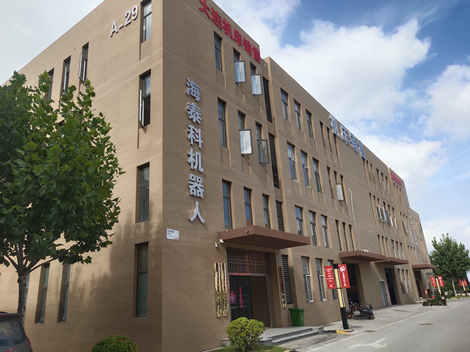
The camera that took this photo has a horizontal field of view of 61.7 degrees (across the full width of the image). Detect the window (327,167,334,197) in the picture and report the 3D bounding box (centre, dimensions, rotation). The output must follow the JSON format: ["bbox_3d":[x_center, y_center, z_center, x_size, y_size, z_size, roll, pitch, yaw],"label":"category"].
[{"bbox_3d":[8.382,0.657,34.689,0.150,2.856,0.818,-16,-22,31],"label":"window"}]

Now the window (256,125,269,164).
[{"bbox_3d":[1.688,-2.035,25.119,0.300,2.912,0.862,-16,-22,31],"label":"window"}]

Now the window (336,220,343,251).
[{"bbox_3d":[8.731,5.040,33.233,0.150,2.554,0.762,-16,-22,31],"label":"window"}]

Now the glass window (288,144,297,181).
[{"bbox_3d":[4.223,-1.048,28.874,0.120,2.783,1.207,-16,-22,32],"label":"glass window"}]

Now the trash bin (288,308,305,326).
[{"bbox_3d":[3.584,8.216,22.890,0.700,1.000,0.580,-16,-22,32],"label":"trash bin"}]

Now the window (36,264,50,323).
[{"bbox_3d":[-9.844,6.059,20.325,0.736,2.898,0.120,-16,-22,32],"label":"window"}]

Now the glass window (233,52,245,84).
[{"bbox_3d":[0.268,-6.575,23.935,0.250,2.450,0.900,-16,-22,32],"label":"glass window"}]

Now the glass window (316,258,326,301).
[{"bbox_3d":[6.100,7.384,27.993,0.150,2.912,1.266,-16,-22,31],"label":"glass window"}]

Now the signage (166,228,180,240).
[{"bbox_3d":[-2.459,2.365,15.821,0.050,0.400,0.690,-16,-22,32],"label":"signage"}]

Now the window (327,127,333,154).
[{"bbox_3d":[8.981,-3.337,37.463,0.150,2.576,0.806,-16,-22,31],"label":"window"}]

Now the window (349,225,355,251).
[{"bbox_3d":[10.640,5.779,35.904,0.150,2.554,0.818,-16,-22,31],"label":"window"}]

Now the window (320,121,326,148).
[{"bbox_3d":[7.682,-3.543,34.370,0.180,2.400,0.800,-16,-22,32],"label":"window"}]

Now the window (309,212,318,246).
[{"bbox_3d":[5.837,3.923,29.182,0.150,2.542,1.266,-16,-22,31],"label":"window"}]

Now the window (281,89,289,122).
[{"bbox_3d":[3.910,-5.447,30.371,0.120,2.369,1.242,-16,-22,32],"label":"window"}]

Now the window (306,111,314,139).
[{"bbox_3d":[6.492,-4.425,33.893,0.120,2.346,1.196,-16,-22,32],"label":"window"}]

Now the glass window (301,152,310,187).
[{"bbox_3d":[5.515,-0.521,30.629,0.120,2.806,1.185,-16,-22,32],"label":"glass window"}]

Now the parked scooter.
[{"bbox_3d":[8.401,8.963,26.300,1.800,1.130,0.700,-16,-22,32],"label":"parked scooter"}]

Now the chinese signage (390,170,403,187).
[{"bbox_3d":[24.962,0.550,60.469,0.150,1.075,6.832,-16,-22,31],"label":"chinese signage"}]

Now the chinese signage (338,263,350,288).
[{"bbox_3d":[5.849,5.367,21.033,0.440,1.232,0.040,-16,-22,31],"label":"chinese signage"}]

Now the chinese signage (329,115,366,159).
[{"bbox_3d":[12.151,-3.941,41.900,0.200,1.978,9.947,-16,-22,32],"label":"chinese signage"}]

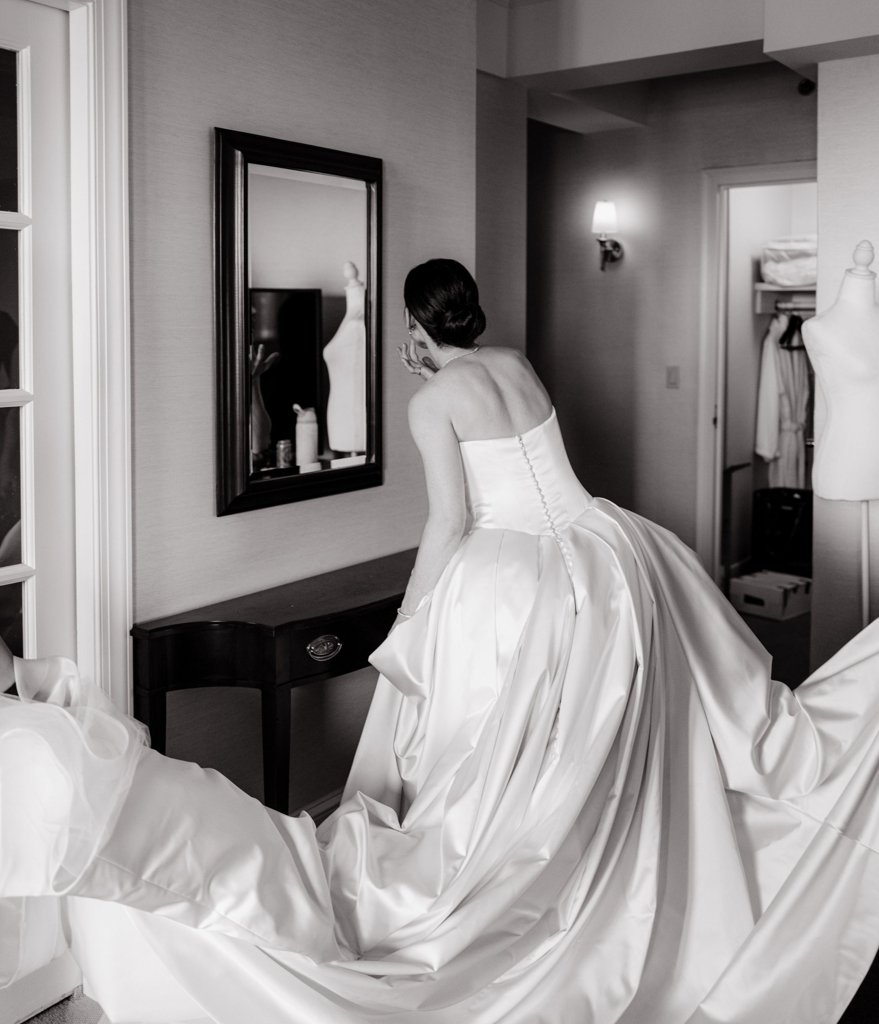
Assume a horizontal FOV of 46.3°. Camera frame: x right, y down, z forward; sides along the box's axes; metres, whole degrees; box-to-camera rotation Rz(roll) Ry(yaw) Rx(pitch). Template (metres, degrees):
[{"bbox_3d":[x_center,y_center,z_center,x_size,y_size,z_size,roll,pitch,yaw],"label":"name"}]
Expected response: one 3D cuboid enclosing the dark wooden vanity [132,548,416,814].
[{"bbox_3d":[-0.234,0.585,2.575,0.310,0.800,1.060,5,8,37],"label":"dark wooden vanity"}]

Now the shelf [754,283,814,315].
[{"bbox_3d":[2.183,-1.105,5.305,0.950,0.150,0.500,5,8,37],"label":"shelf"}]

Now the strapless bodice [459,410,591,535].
[{"bbox_3d":[0.197,-0.103,2.460,0.270,0.280,0.230,-14,-13,-24],"label":"strapless bodice"}]

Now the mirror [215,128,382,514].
[{"bbox_3d":[-0.335,-0.480,2.613,0.045,0.905,0.570,2,6,37],"label":"mirror"}]

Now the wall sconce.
[{"bbox_3d":[0.855,-1.412,5.248,0.150,0.360,0.200,5,8,37],"label":"wall sconce"}]

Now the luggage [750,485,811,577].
[{"bbox_3d":[1.878,0.164,5.420,0.390,0.580,0.250,5,8,37],"label":"luggage"}]

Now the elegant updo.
[{"bbox_3d":[0.014,-0.507,2.490,0.175,0.200,0.215,-7,-7,-37],"label":"elegant updo"}]

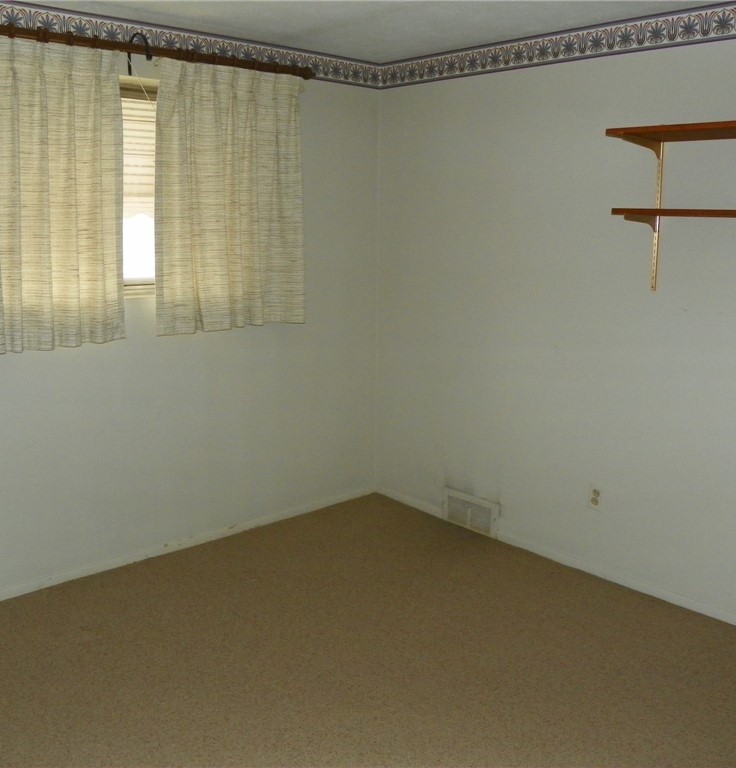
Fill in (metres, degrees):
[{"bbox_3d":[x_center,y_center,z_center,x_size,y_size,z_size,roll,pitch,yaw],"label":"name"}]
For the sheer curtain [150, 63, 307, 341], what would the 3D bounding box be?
[{"bbox_3d":[-0.629,-0.845,3.622,0.780,1.185,0.110,-10,16,-39],"label":"sheer curtain"}]

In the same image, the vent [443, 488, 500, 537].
[{"bbox_3d":[0.541,0.685,4.119,0.030,0.195,0.373,-11,17,-43],"label":"vent"}]

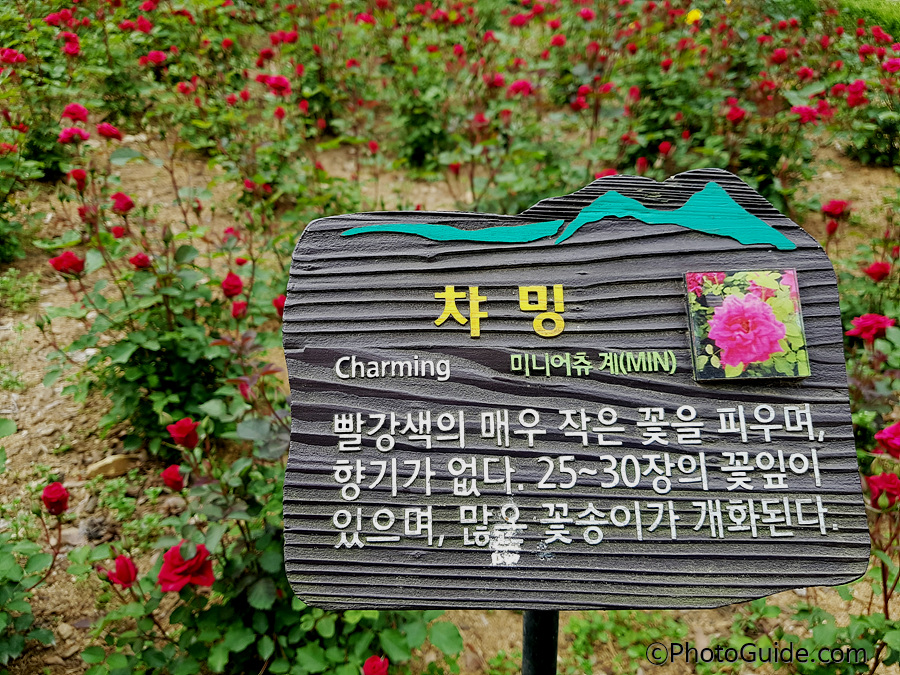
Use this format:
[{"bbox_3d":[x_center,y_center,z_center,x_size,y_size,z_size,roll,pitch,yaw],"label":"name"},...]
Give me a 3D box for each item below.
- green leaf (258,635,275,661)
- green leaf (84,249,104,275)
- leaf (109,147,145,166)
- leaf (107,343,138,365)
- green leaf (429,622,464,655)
[{"bbox_3d":[-0.250,0.423,0.920,0.023,0.010,0.034,-21,62,-23],"label":"green leaf"},{"bbox_3d":[-0.552,-0.118,1.050,0.031,0.010,0.041,-22,84,-24],"label":"green leaf"},{"bbox_3d":[-0.550,-0.308,1.150,0.058,0.040,0.010,-19,-3,-20],"label":"leaf"},{"bbox_3d":[-0.533,0.026,1.100,0.050,0.010,0.042,-23,79,-24],"label":"leaf"},{"bbox_3d":[-0.005,0.423,0.950,0.053,0.009,0.039,29,56,21],"label":"green leaf"}]

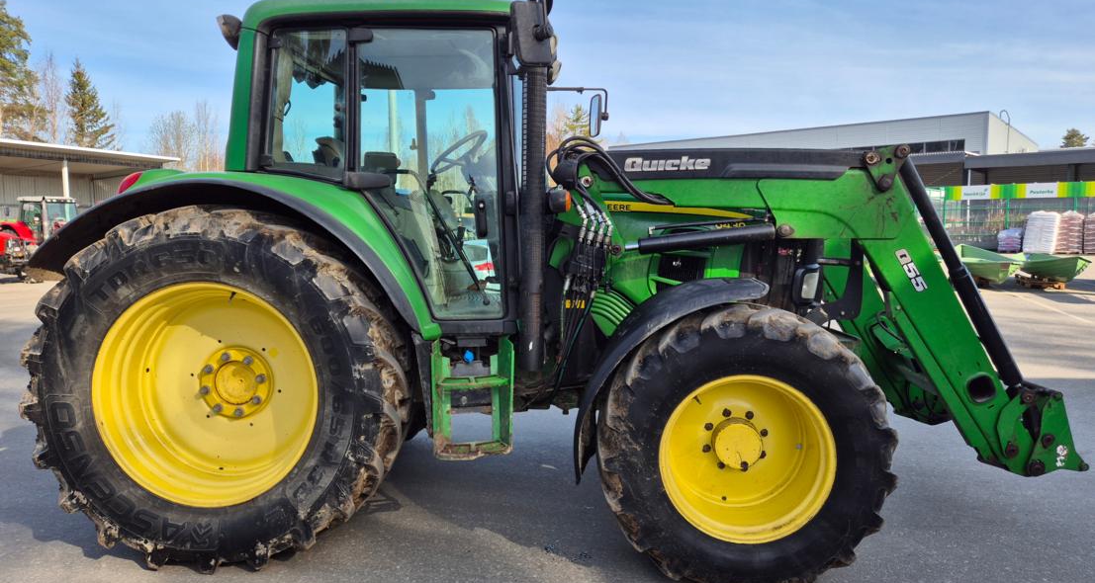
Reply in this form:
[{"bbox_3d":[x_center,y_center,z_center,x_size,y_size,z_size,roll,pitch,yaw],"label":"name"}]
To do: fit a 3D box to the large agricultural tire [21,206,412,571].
[{"bbox_3d":[-1.509,0.407,3.476,1.720,1.660,0.600,1,4,1],"label":"large agricultural tire"}]

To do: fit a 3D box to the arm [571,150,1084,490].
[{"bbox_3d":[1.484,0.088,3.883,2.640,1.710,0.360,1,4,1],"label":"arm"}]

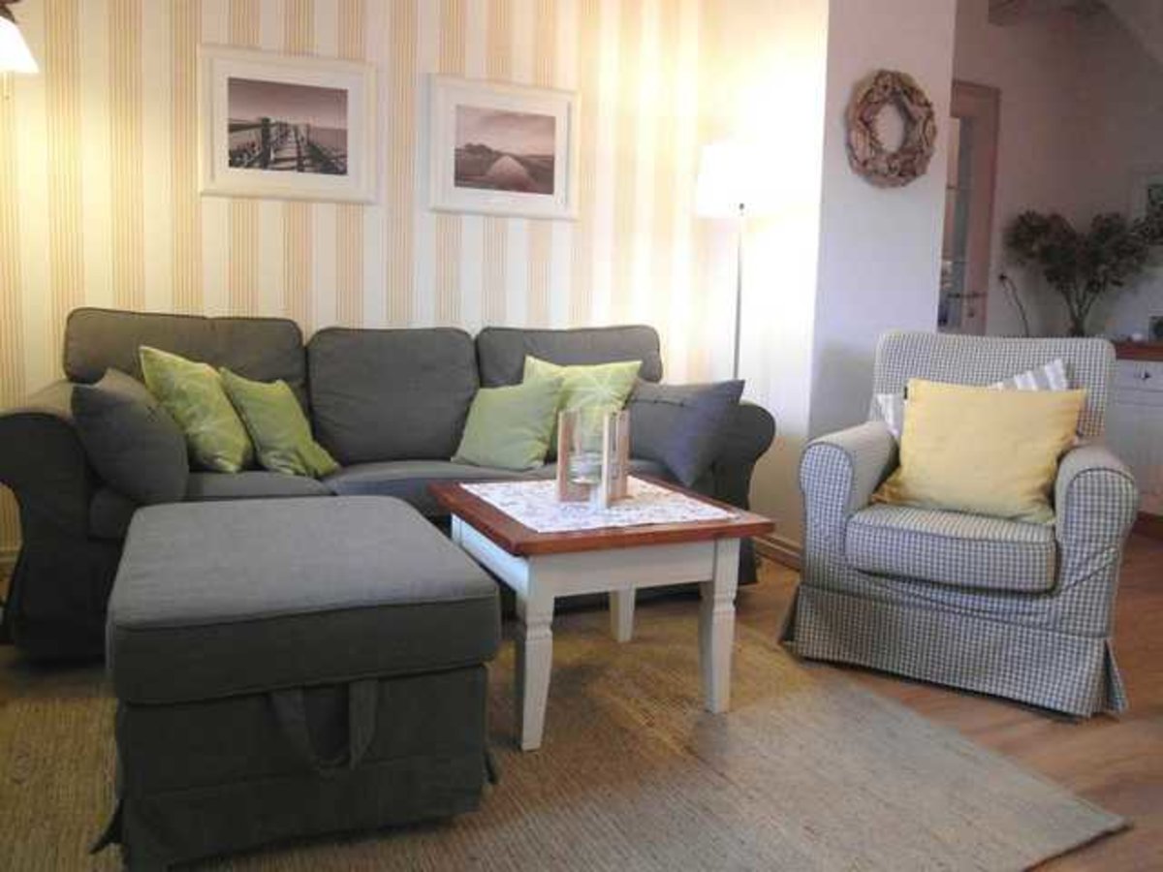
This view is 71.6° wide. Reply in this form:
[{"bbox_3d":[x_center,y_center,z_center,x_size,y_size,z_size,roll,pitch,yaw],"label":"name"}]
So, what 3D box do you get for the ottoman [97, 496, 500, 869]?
[{"bbox_3d":[-0.579,0.416,1.635,0.600,0.420,0.770,-1,7,-25],"label":"ottoman"}]

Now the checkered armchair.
[{"bbox_3d":[1.087,0.158,2.299,0.780,0.900,0.830,5,7,28],"label":"checkered armchair"}]

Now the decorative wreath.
[{"bbox_3d":[1.133,-1.124,2.955,0.410,0.420,0.090,-1,7,-21],"label":"decorative wreath"}]

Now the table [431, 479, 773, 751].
[{"bbox_3d":[0.009,0.386,1.954,0.610,0.460,0.630,-1,7,-25],"label":"table"}]

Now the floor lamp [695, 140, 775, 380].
[{"bbox_3d":[0.614,-0.347,3.279,0.340,1.660,0.340,-1,7,-24],"label":"floor lamp"}]

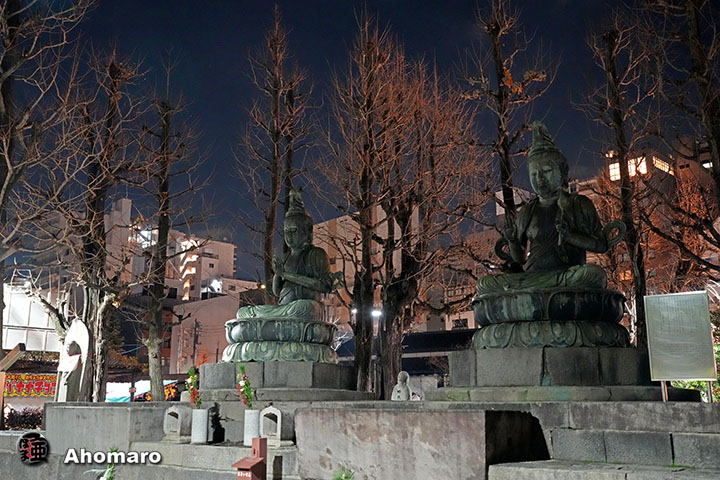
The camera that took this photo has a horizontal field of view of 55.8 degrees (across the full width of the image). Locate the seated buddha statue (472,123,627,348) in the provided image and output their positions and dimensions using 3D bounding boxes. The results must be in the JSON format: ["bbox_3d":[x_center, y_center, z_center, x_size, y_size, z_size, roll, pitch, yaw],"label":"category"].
[{"bbox_3d":[2.328,-0.055,8.564,1.870,2.990,1.850,-11,-17,40],"label":"seated buddha statue"}]

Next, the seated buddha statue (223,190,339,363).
[{"bbox_3d":[-1.277,0.572,11.290,1.870,2.990,1.850,-11,-17,40],"label":"seated buddha statue"}]

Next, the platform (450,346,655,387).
[{"bbox_3d":[2.328,1.587,8.186,2.400,0.380,2.400,-11,-17,40],"label":"platform"}]

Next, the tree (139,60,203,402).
[{"bbox_3d":[-4.493,-0.201,15.952,1.700,8.750,1.700,0,-13,0],"label":"tree"}]

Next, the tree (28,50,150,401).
[{"bbox_3d":[-6.165,-0.317,15.671,2.800,8.850,2.700,0,-13,0],"label":"tree"}]

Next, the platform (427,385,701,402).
[{"bbox_3d":[2.328,1.850,8.125,2.940,0.170,2.940,-11,-17,40],"label":"platform"}]

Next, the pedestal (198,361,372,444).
[{"bbox_3d":[-1.277,2.526,10.840,2.800,1.030,2.800,-11,-17,40],"label":"pedestal"}]

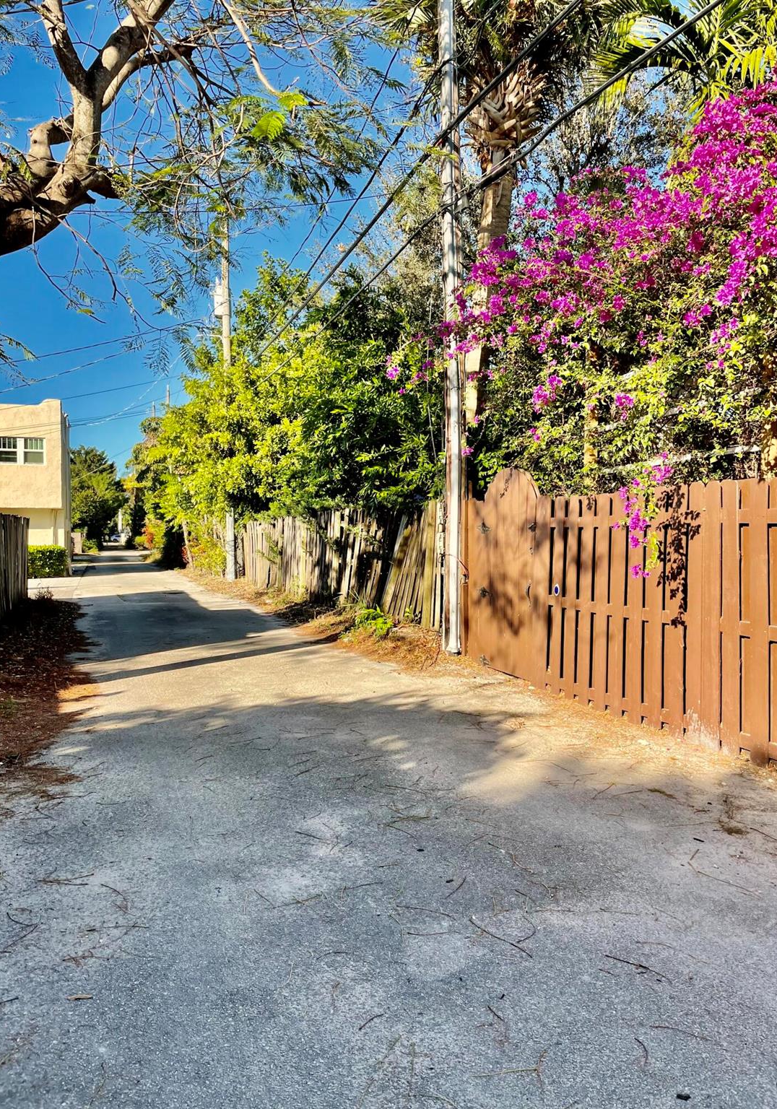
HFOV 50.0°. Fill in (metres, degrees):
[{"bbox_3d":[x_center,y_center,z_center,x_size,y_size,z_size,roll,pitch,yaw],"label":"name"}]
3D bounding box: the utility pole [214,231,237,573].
[{"bbox_3d":[-5.203,-4.805,26.406,0.520,11.250,0.360,-1,2,-18],"label":"utility pole"}]

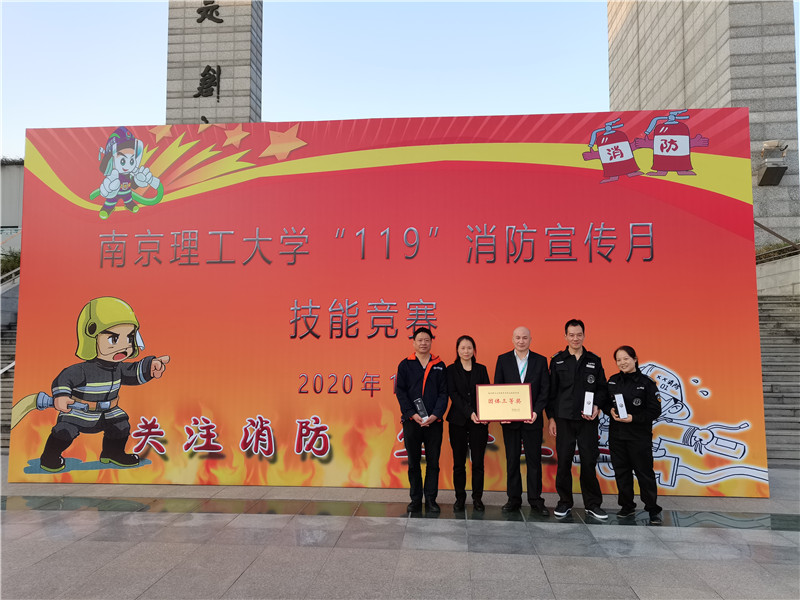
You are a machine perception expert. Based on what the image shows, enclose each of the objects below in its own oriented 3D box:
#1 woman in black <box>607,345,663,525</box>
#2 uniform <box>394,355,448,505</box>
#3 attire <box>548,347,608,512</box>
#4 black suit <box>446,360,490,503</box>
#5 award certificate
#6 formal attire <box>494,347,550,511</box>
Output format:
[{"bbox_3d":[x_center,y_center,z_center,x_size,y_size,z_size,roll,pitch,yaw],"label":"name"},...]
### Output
[{"bbox_3d":[2.120,1.176,5.426,0.503,1.526,0.440,-2,-5,27],"label":"woman in black"},{"bbox_3d":[0.205,1.208,5.720,0.501,1.411,0.350,0,-4,2],"label":"uniform"},{"bbox_3d":[1.637,1.177,5.537,0.551,1.493,0.370,-1,-4,14],"label":"attire"},{"bbox_3d":[0.656,1.251,5.750,0.427,1.328,0.350,0,-4,4],"label":"black suit"},{"bbox_3d":[0.949,0.931,5.448,0.506,0.346,0.025,-3,-13,9],"label":"award certificate"},{"bbox_3d":[1.152,1.206,5.668,0.535,1.472,0.370,-1,-4,10],"label":"formal attire"}]

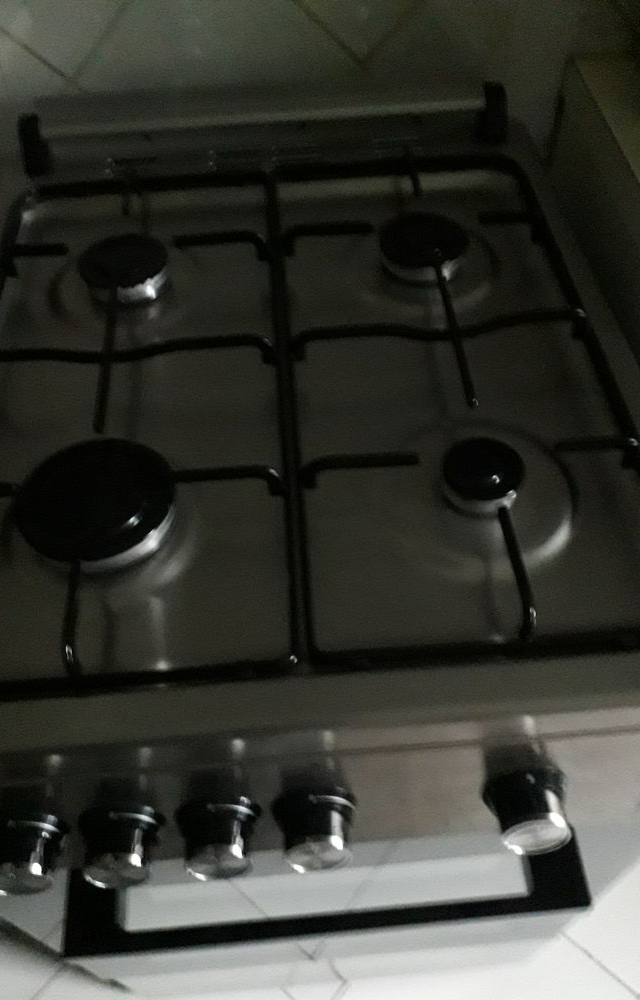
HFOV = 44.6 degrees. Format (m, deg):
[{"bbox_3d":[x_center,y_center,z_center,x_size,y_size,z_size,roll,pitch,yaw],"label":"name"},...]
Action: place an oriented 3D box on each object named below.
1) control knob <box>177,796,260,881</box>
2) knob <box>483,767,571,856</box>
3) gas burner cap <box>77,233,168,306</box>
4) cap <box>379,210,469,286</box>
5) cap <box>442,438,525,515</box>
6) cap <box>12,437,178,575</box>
[{"bbox_3d":[-0.058,0.193,0.444,0.047,0.047,0.031,-4,42,-2],"label":"control knob"},{"bbox_3d":[0.119,0.177,0.445,0.047,0.047,0.031,-4,42,-2],"label":"knob"},{"bbox_3d":[-0.153,-0.182,0.616,0.068,0.018,0.068,-4,53,-2],"label":"gas burner cap"},{"bbox_3d":[0.083,-0.201,0.624,0.070,0.018,0.070,-1,53,1],"label":"cap"},{"bbox_3d":[0.101,-0.015,0.484,0.049,0.018,0.049,-1,53,1],"label":"cap"},{"bbox_3d":[-0.135,0.002,0.478,0.095,0.019,0.095,-1,53,1],"label":"cap"}]

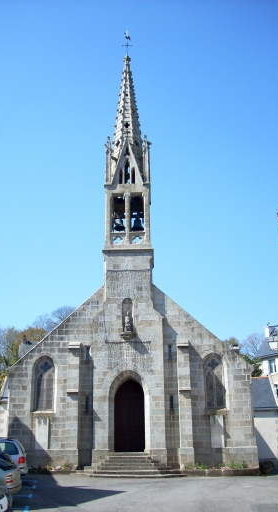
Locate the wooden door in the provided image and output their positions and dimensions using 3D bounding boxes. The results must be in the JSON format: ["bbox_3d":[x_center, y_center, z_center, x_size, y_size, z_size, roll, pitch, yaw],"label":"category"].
[{"bbox_3d":[-0.446,7.788,26.797,1.527,3.455,0.150,-1,-17,0],"label":"wooden door"}]

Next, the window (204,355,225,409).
[{"bbox_3d":[3.928,6.540,28.204,1.050,2.600,0.200,-1,-17,0],"label":"window"}]

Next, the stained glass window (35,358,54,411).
[{"bbox_3d":[-4.886,6.621,28.226,1.020,2.650,0.200,-1,-17,0],"label":"stained glass window"}]

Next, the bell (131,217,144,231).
[{"bbox_3d":[-0.064,-1.754,30.358,0.680,0.700,0.680,-1,-17,0],"label":"bell"}]

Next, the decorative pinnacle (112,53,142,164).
[{"bbox_3d":[-0.699,-8.719,32.504,1.750,7.400,1.750,-1,-17,0],"label":"decorative pinnacle"}]

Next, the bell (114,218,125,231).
[{"bbox_3d":[-1.045,-1.721,30.353,0.640,0.660,0.640,-1,-17,0],"label":"bell"}]

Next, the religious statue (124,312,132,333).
[{"bbox_3d":[-0.571,3.306,27.549,0.430,1.080,0.360,-1,-17,0],"label":"religious statue"}]

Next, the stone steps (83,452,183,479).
[{"bbox_3d":[-0.212,9.435,24.720,4.600,0.920,2.600,-1,-17,0],"label":"stone steps"}]

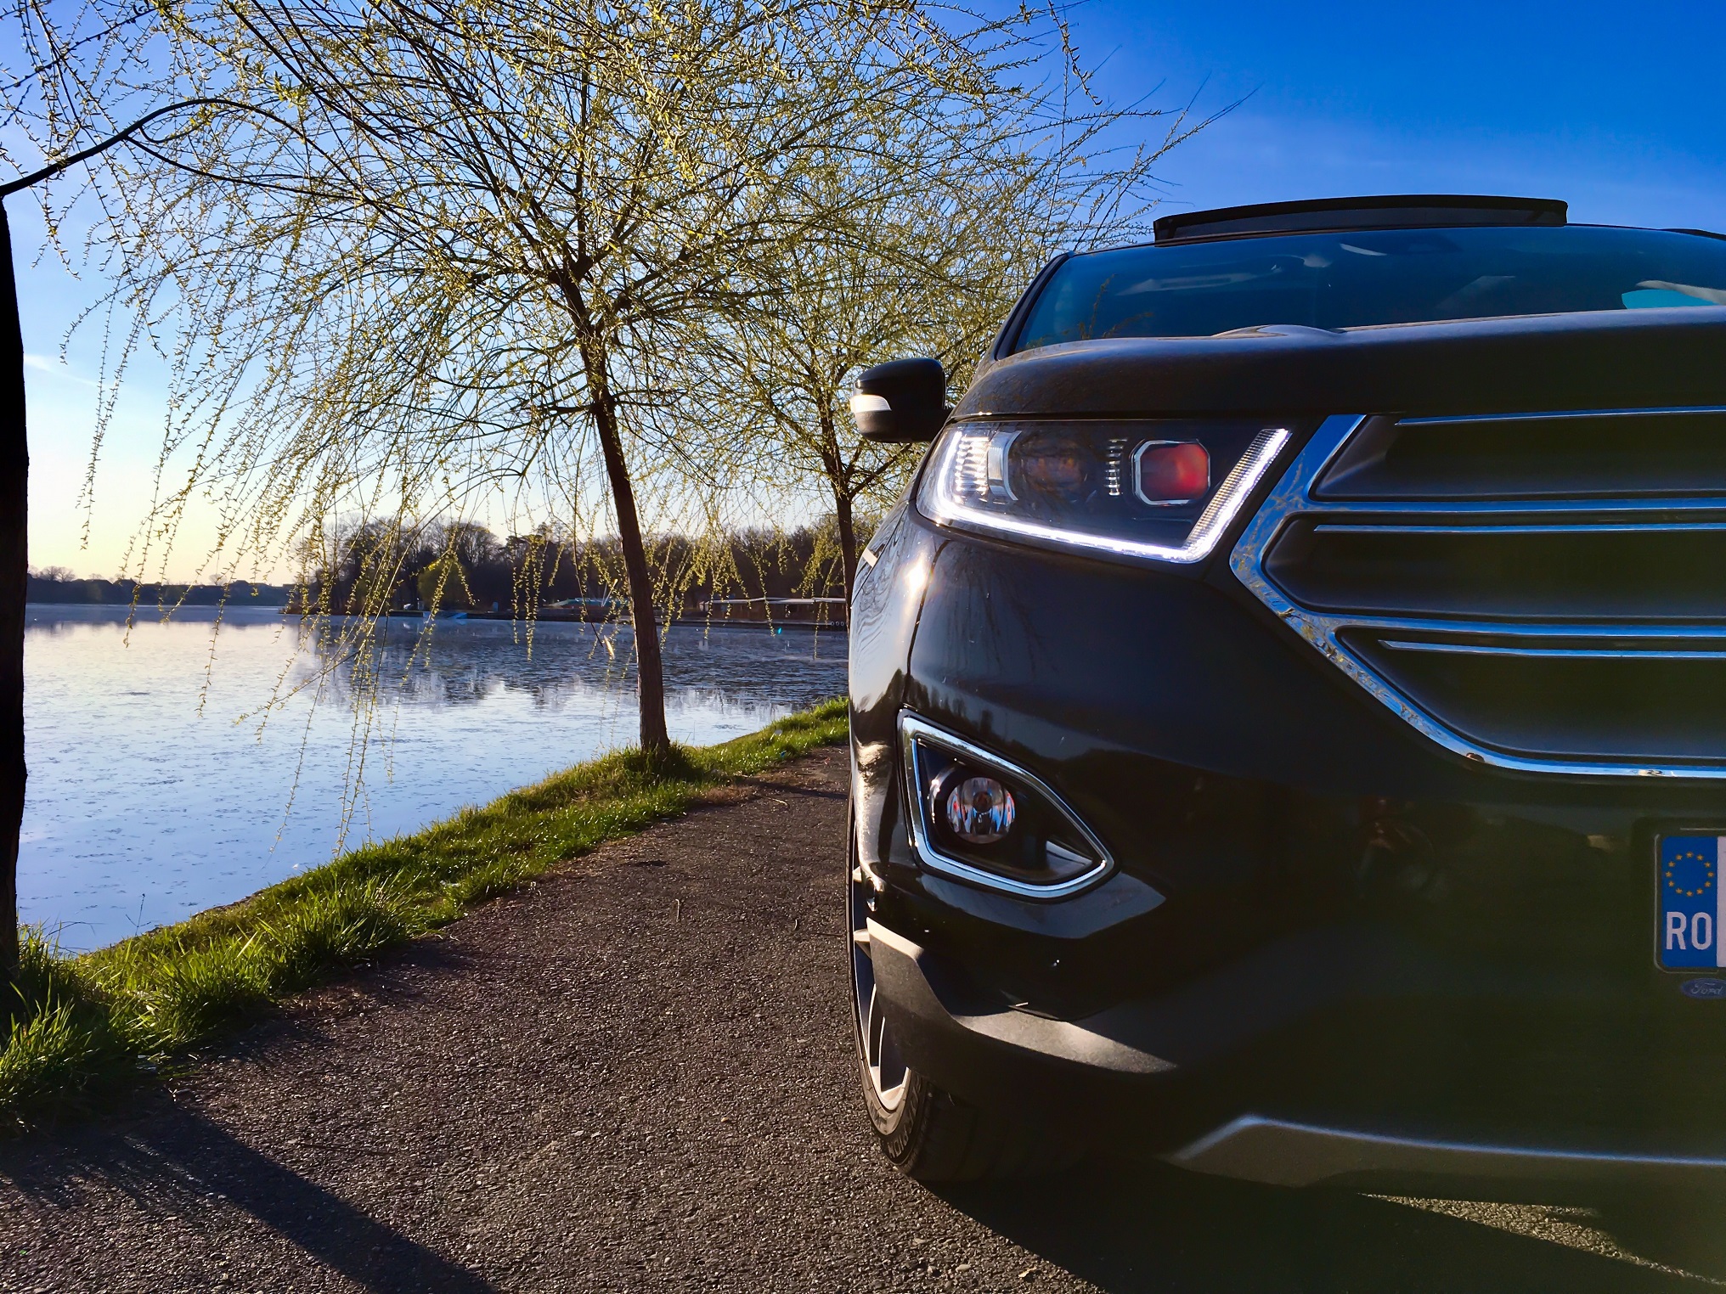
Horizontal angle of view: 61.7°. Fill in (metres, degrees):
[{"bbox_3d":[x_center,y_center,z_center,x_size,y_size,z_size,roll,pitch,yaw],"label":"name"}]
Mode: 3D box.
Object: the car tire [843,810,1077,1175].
[{"bbox_3d":[0.152,0.404,2.165,0.250,0.735,0.735,0,2,-10],"label":"car tire"}]

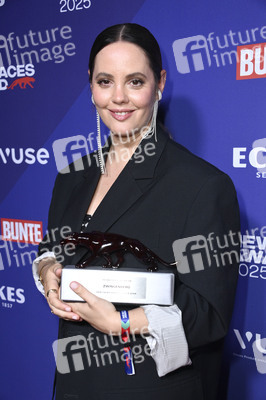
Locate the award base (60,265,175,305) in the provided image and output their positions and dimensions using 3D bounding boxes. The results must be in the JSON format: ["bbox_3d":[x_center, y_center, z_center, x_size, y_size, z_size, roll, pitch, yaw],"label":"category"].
[{"bbox_3d":[-0.027,0.157,0.907,0.204,0.057,0.053,3,0,0],"label":"award base"}]

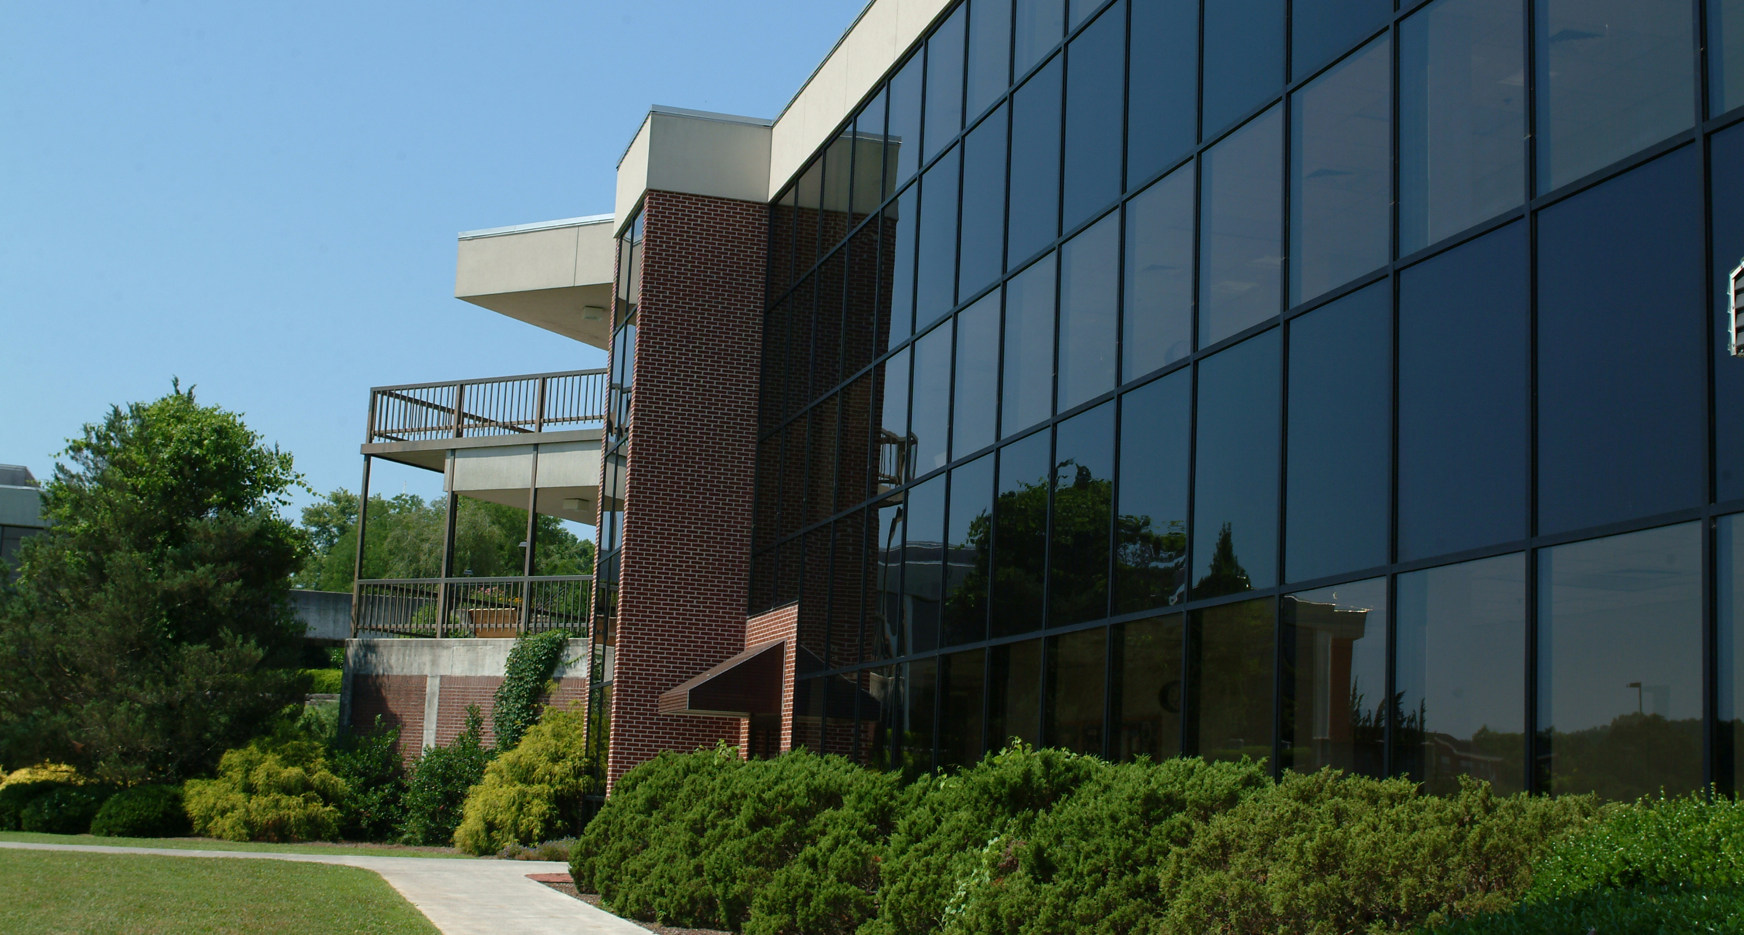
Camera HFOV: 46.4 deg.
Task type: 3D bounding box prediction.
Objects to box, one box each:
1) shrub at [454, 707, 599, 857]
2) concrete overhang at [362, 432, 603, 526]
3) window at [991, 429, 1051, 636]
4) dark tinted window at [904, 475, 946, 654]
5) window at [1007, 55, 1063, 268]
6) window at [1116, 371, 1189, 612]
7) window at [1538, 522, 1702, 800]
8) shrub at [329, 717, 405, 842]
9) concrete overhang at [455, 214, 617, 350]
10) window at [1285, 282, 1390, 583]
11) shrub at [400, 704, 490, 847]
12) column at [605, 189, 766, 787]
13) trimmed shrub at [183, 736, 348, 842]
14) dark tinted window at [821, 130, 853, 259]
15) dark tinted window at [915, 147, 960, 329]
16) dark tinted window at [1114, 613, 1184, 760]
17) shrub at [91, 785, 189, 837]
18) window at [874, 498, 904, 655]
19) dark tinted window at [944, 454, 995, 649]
[{"bbox_3d":[-5.833,5.263,34.218,2.400,2.500,2.200,3,-10,0],"label":"shrub"},{"bbox_3d":[-6.014,0.297,39.873,6.400,1.040,4.600,-2,-11,28],"label":"concrete overhang"},{"bbox_3d":[1.488,0.671,19.908,0.100,1.950,1.460,5,-10,-16],"label":"window"},{"bbox_3d":[0.606,1.105,22.867,0.080,1.957,1.460,6,-10,-16],"label":"dark tinted window"},{"bbox_3d":[1.668,-3.072,20.594,0.080,1.974,1.460,6,-10,-16],"label":"window"},{"bbox_3d":[2.368,0.221,17.073,0.080,1.957,1.460,6,-10,-16],"label":"window"},{"bbox_3d":[4.041,1.187,10.970,0.080,1.659,1.460,6,-10,-16],"label":"window"},{"bbox_3d":[-9.218,5.700,37.151,1.350,2.220,1.300,5,-10,-13],"label":"shrub"},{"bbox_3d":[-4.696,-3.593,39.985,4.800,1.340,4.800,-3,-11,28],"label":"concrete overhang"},{"bbox_3d":[3.241,-0.222,14.124,0.100,1.950,1.460,5,-10,-16],"label":"window"},{"bbox_3d":[-7.517,5.452,35.914,1.650,2.500,1.500,3,-10,0],"label":"shrub"},{"bbox_3d":[-2.817,0.878,30.907,1.920,10.244,0.300,6,-10,-16],"label":"column"},{"bbox_3d":[-10.311,5.471,34.600,2.720,1.754,2.400,6,-10,-16],"label":"trimmed shrub"},{"bbox_3d":[-0.469,-3.801,28.204,0.080,1.618,1.450,6,-10,-16],"label":"dark tinted window"},{"bbox_3d":[0.787,-2.630,23.491,0.080,1.974,1.460,6,-10,-16],"label":"dark tinted window"},{"bbox_3d":[2.274,2.097,16.806,0.080,1.689,1.450,6,-10,-16],"label":"dark tinted window"},{"bbox_3d":[-12.209,5.726,33.917,1.550,0.870,1.500,6,-10,-19],"label":"shrub"},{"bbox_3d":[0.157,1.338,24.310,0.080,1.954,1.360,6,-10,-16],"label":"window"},{"bbox_3d":[1.050,0.894,21.354,0.100,1.950,1.460,5,-10,-16],"label":"dark tinted window"}]

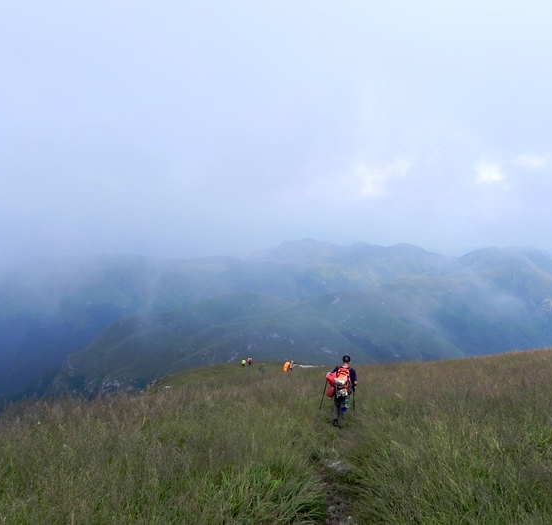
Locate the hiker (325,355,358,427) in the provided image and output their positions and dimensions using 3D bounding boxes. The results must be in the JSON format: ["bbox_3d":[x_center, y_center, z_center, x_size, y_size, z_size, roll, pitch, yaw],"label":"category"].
[{"bbox_3d":[1.581,3.031,12.500,0.720,1.710,0.630,0,2,-2],"label":"hiker"}]

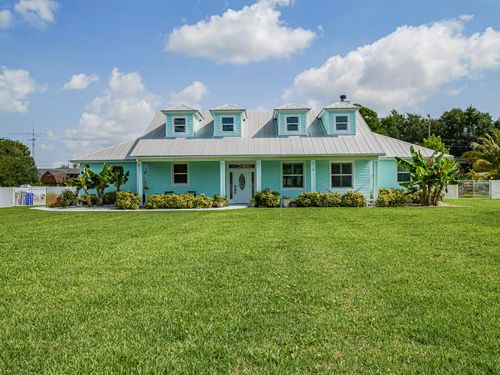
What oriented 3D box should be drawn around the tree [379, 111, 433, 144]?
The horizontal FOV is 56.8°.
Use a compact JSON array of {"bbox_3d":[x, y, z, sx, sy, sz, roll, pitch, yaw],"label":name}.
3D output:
[{"bbox_3d":[20.860,-4.400,62.000,7.800,11.200,7.500,0,0,1],"label":"tree"}]

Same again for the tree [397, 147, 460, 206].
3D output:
[{"bbox_3d":[10.234,-0.636,26.500,3.670,3.430,3.100,0,0,1],"label":"tree"}]

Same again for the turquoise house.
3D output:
[{"bbox_3d":[0.650,-2.150,31.000,23.600,6.800,12.200,0,0,1],"label":"turquoise house"}]

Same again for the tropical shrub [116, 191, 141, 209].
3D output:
[{"bbox_3d":[-6.551,0.692,24.800,1.350,0.980,1.300,0,0,1],"label":"tropical shrub"}]

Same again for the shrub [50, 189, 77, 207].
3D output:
[{"bbox_3d":[-10.664,0.616,26.500,1.430,1.060,1.400,0,0,1],"label":"shrub"}]

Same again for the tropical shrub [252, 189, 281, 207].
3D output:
[{"bbox_3d":[0.910,0.593,24.900,1.470,0.970,1.400,0,0,1],"label":"tropical shrub"}]

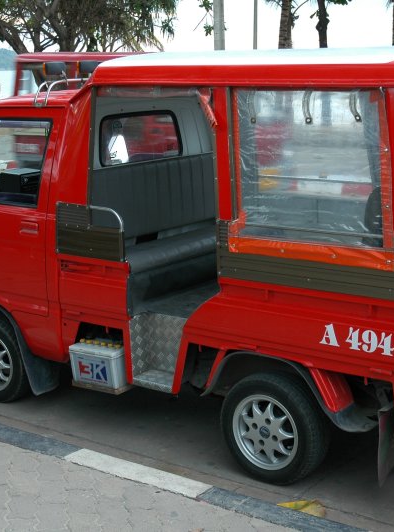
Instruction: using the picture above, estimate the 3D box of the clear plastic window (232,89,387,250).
[{"bbox_3d":[0.447,-0.397,3.843,0.700,0.625,0.020,8,10,37],"label":"clear plastic window"}]

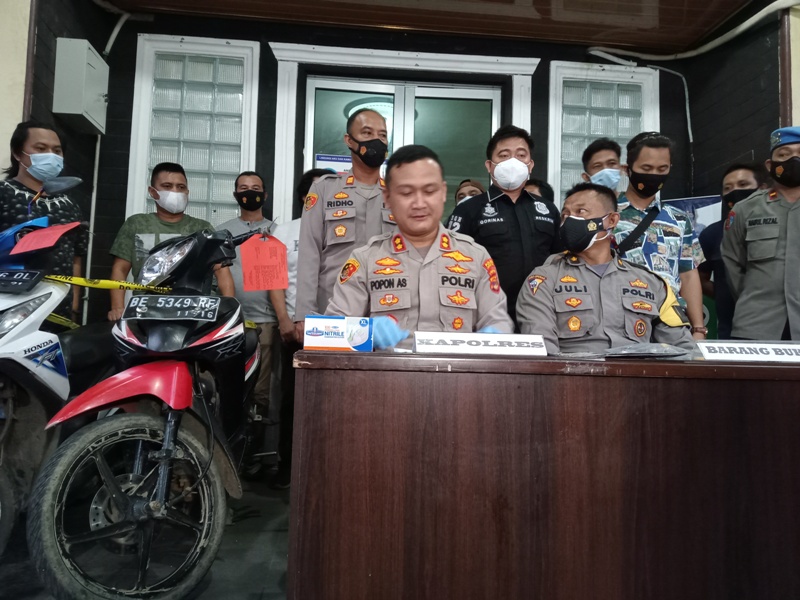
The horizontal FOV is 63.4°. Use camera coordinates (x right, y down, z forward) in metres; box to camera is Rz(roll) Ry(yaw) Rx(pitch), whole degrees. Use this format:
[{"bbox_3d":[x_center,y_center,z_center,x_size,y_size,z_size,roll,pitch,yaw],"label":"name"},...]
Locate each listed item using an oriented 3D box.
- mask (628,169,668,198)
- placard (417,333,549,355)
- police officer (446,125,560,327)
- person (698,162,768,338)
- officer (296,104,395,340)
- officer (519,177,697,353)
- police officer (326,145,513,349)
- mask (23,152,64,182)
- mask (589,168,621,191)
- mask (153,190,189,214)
[{"bbox_3d":[0.952,-0.441,2.470,0.150,0.125,0.090,1,11,4],"label":"mask"},{"bbox_3d":[0.187,0.103,1.500,0.305,0.050,0.050,1,-4,0],"label":"placard"},{"bbox_3d":[0.408,0.135,2.509,0.510,1.660,0.330,2,-4,-10],"label":"police officer"},{"bbox_3d":[1.521,0.200,2.840,0.500,1.628,0.320,0,-4,14],"label":"person"},{"bbox_3d":[-0.174,0.085,2.606,0.530,1.747,0.330,2,-4,-14],"label":"officer"},{"bbox_3d":[0.643,0.271,1.922,0.580,1.311,0.700,1,-4,8],"label":"officer"},{"bbox_3d":[0.048,0.226,1.820,0.560,1.361,0.680,1,-4,-3],"label":"police officer"},{"bbox_3d":[-1.402,-0.524,2.560,0.090,0.125,0.155,-2,-5,36],"label":"mask"},{"bbox_3d":[0.901,-0.526,2.850,0.150,0.120,0.085,1,-4,4],"label":"mask"},{"bbox_3d":[-1.059,-0.452,3.000,0.155,0.120,0.090,4,-5,-34],"label":"mask"}]

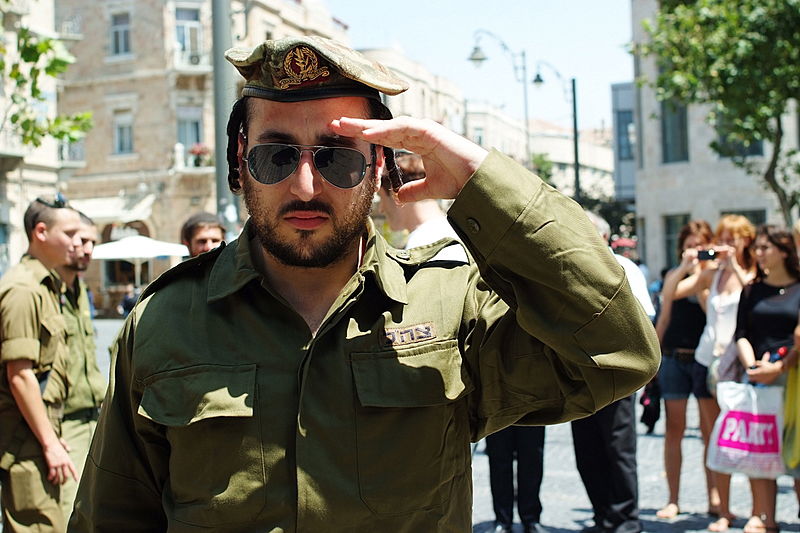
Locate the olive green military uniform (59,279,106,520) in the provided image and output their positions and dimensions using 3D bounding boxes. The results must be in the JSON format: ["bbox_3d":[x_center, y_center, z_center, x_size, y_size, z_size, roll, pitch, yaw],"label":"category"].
[{"bbox_3d":[-1.256,0.747,4.500,0.300,1.420,0.500,-2,0,26],"label":"olive green military uniform"}]

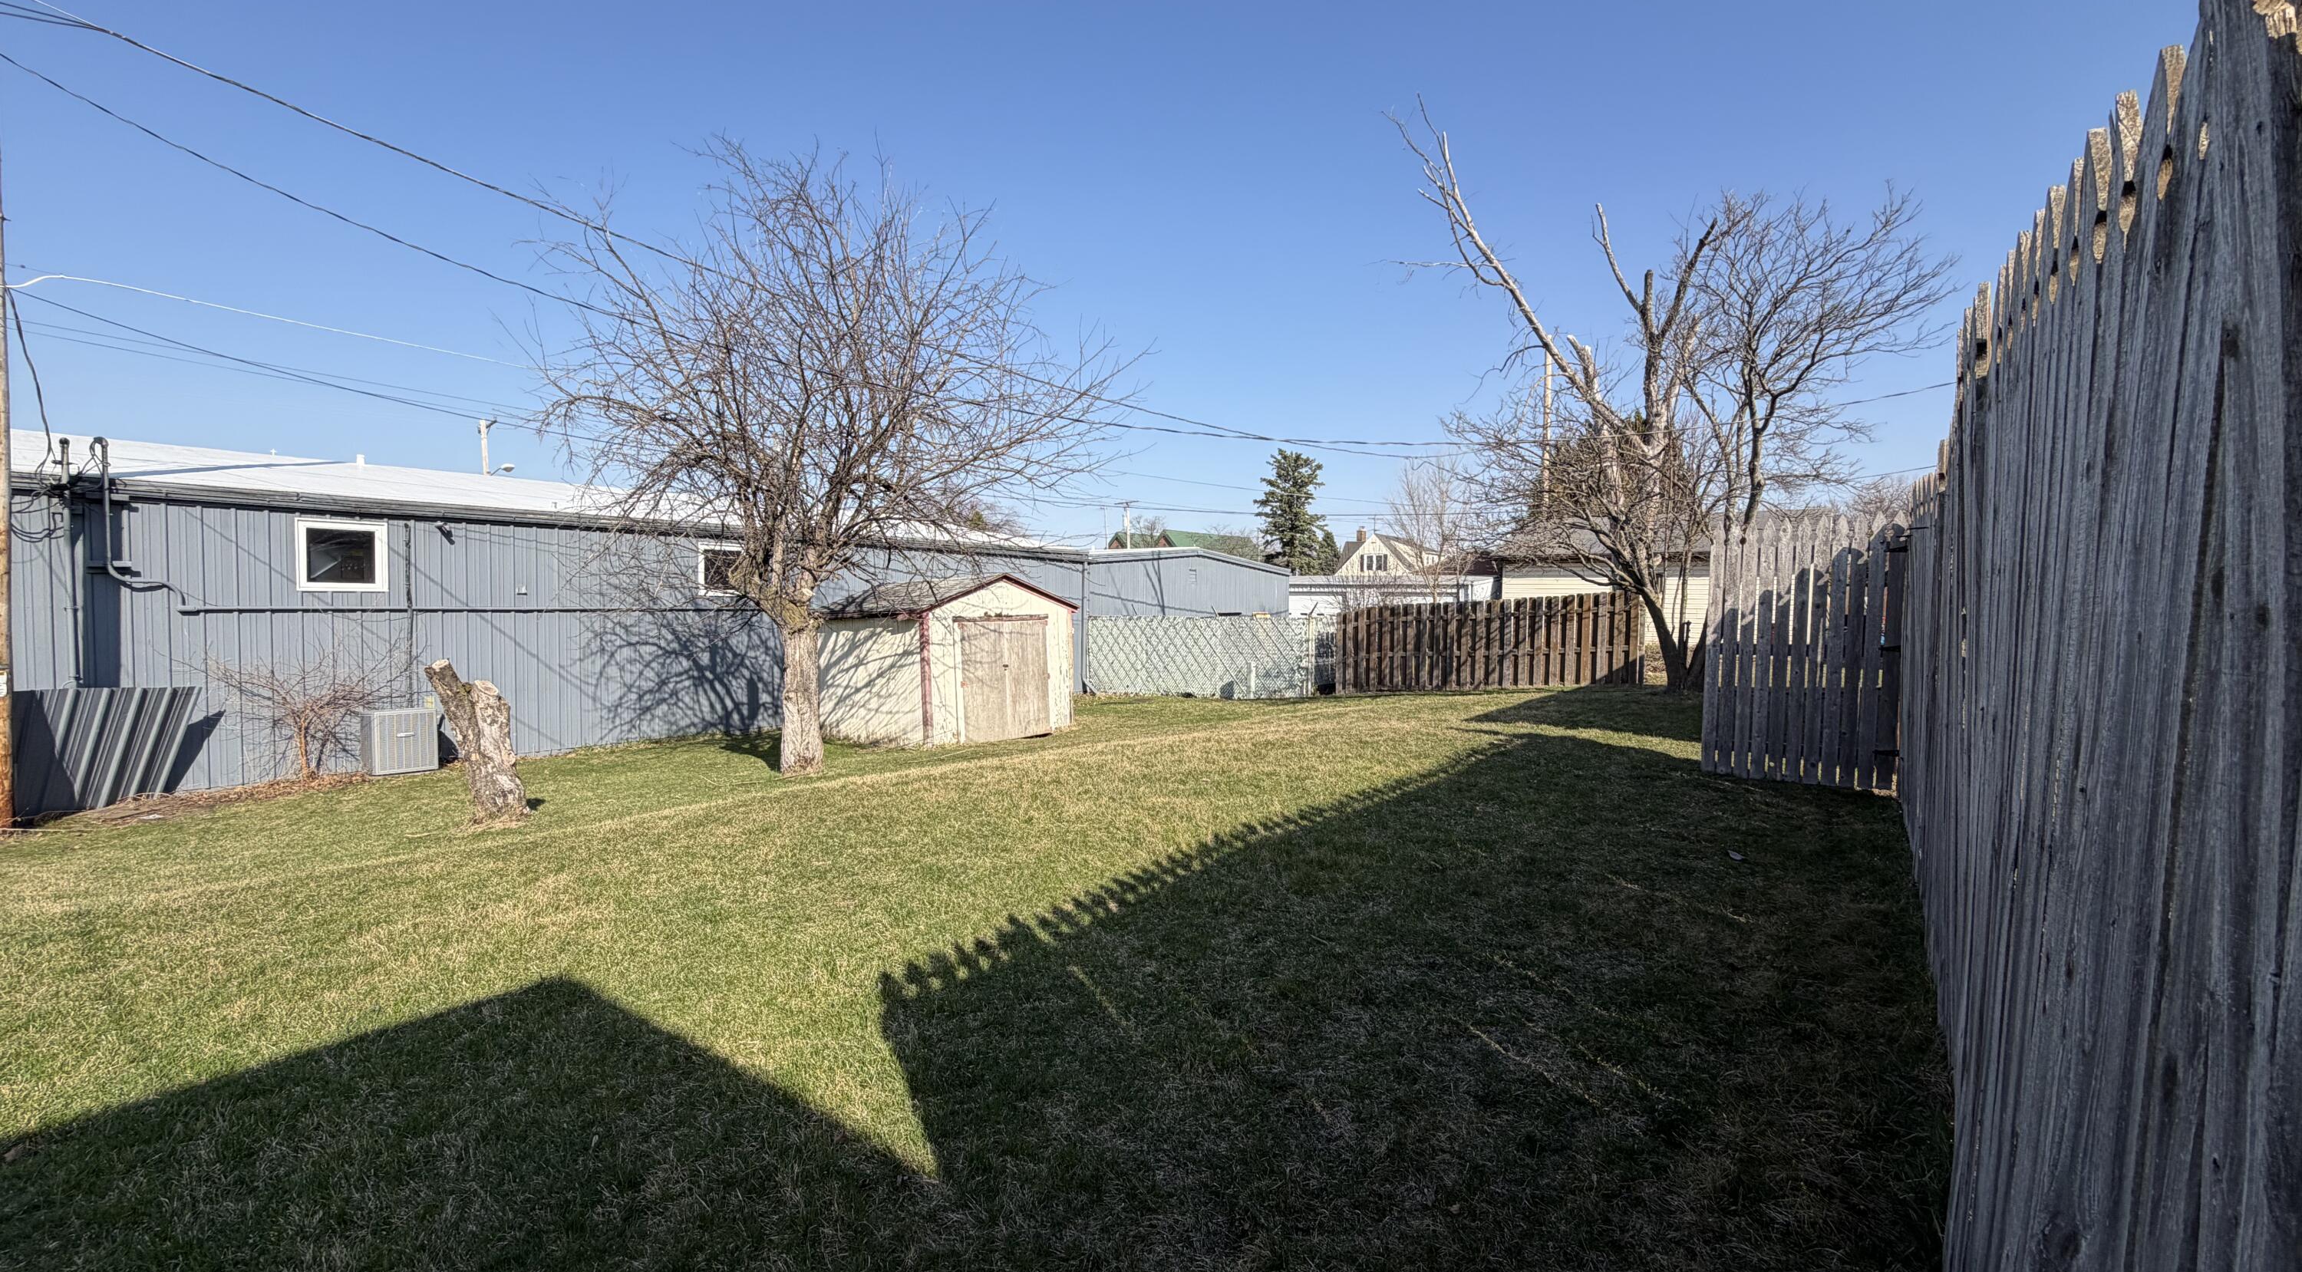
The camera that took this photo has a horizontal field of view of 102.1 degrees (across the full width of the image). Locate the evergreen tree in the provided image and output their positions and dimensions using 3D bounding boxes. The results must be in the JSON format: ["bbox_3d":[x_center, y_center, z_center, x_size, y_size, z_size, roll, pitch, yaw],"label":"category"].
[{"bbox_3d":[8.828,-6.045,57.815,4.800,11.200,4.700,0,2,0],"label":"evergreen tree"}]

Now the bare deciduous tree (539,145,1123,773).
[{"bbox_3d":[-3.206,-1.824,9.793,5.800,6.500,5.500,0,2,-18],"label":"bare deciduous tree"}]

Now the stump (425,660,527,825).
[{"bbox_3d":[-5.454,0.831,7.529,0.740,1.270,0.520,-1,2,-36],"label":"stump"}]

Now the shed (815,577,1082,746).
[{"bbox_3d":[-2.988,0.220,13.477,2.500,2.220,2.700,2,2,37],"label":"shed"}]

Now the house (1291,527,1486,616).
[{"bbox_3d":[14.499,-3.710,56.890,10.000,6.700,11.000,2,2,37],"label":"house"}]

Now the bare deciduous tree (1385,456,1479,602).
[{"bbox_3d":[8.232,-2.483,26.904,2.700,5.800,2.600,0,2,0],"label":"bare deciduous tree"}]

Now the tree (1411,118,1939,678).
[{"bbox_3d":[7.217,-3.425,13.463,7.100,8.300,6.000,1,2,28],"label":"tree"}]

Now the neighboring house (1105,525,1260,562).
[{"bbox_3d":[3.340,-5.357,85.140,11.000,8.500,15.000,2,2,37],"label":"neighboring house"}]

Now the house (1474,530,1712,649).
[{"bbox_3d":[15.263,-1.768,27.234,7.600,3.900,7.000,2,2,37],"label":"house"}]

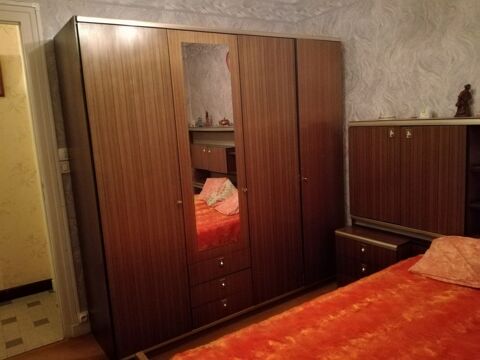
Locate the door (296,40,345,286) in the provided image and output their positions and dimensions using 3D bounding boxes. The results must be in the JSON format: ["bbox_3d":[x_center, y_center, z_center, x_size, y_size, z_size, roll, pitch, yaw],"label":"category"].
[{"bbox_3d":[0.655,-0.116,2.986,0.496,1.880,0.040,-10,11,-33],"label":"door"}]

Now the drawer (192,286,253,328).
[{"bbox_3d":[-0.218,0.857,2.733,0.482,0.147,0.400,-10,11,-33],"label":"drawer"}]

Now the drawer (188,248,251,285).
[{"bbox_3d":[-0.236,0.564,2.685,0.482,0.147,0.400,-10,11,-33],"label":"drawer"}]

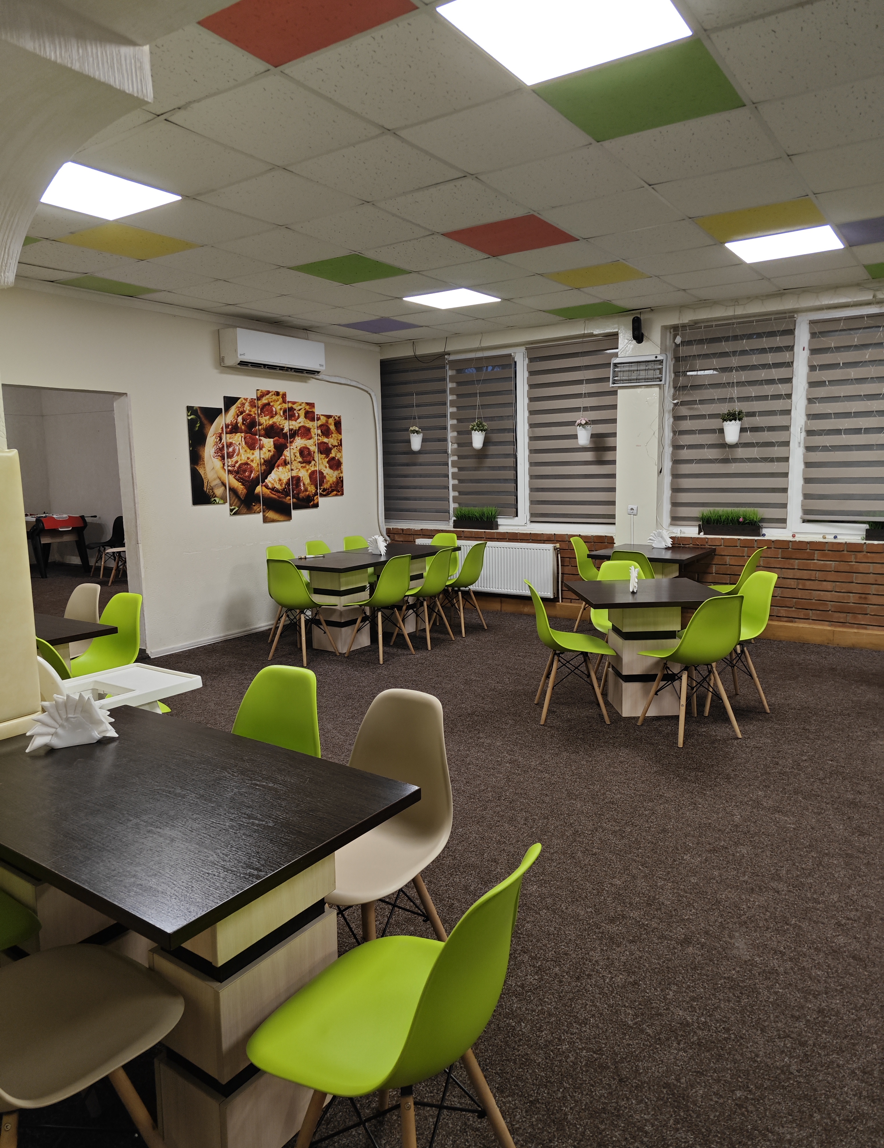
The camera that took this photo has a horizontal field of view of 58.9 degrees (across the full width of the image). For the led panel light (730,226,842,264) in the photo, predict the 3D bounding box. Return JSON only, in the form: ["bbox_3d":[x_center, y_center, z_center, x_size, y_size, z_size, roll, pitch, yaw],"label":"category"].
[{"bbox_3d":[2.063,-1.984,4.706,0.590,0.020,0.590,4,10,34],"label":"led panel light"}]

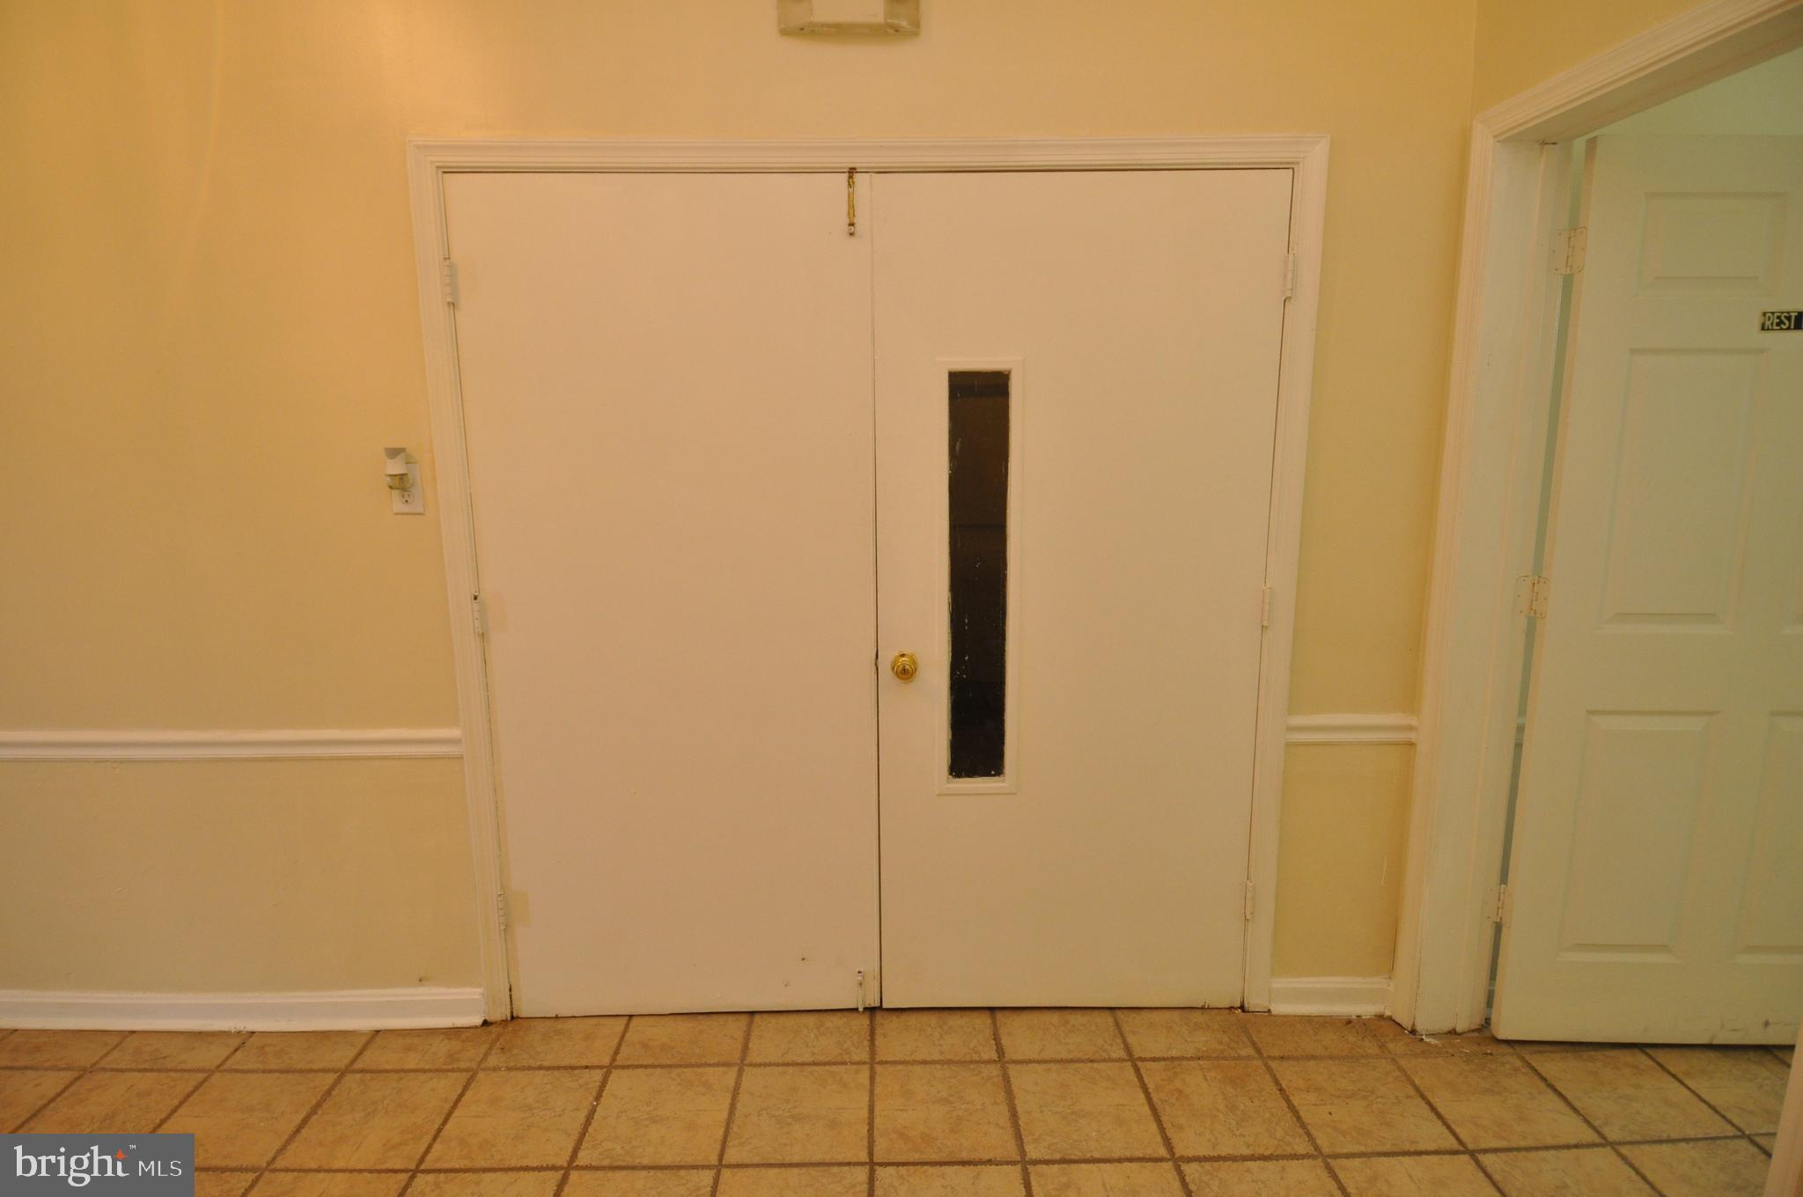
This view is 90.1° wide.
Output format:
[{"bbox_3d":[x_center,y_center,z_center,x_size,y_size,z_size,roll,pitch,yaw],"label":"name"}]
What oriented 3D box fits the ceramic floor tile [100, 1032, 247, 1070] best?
[{"bbox_3d":[-1.767,1.107,2.198,0.296,0.010,0.143,0,9,-1],"label":"ceramic floor tile"}]

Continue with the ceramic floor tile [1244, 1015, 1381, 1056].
[{"bbox_3d":[1.020,1.087,2.235,0.296,0.010,0.167,0,9,-1],"label":"ceramic floor tile"}]

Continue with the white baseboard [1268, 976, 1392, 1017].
[{"bbox_3d":[1.105,1.026,2.314,0.301,0.086,0.016,0,9,-1],"label":"white baseboard"}]

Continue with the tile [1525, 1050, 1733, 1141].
[{"bbox_3d":[1.622,1.115,2.020,0.296,0.010,0.296,0,9,-1],"label":"tile"}]

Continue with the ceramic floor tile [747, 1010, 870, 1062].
[{"bbox_3d":[-0.224,1.093,2.243,0.296,0.010,0.208,0,9,-1],"label":"ceramic floor tile"}]

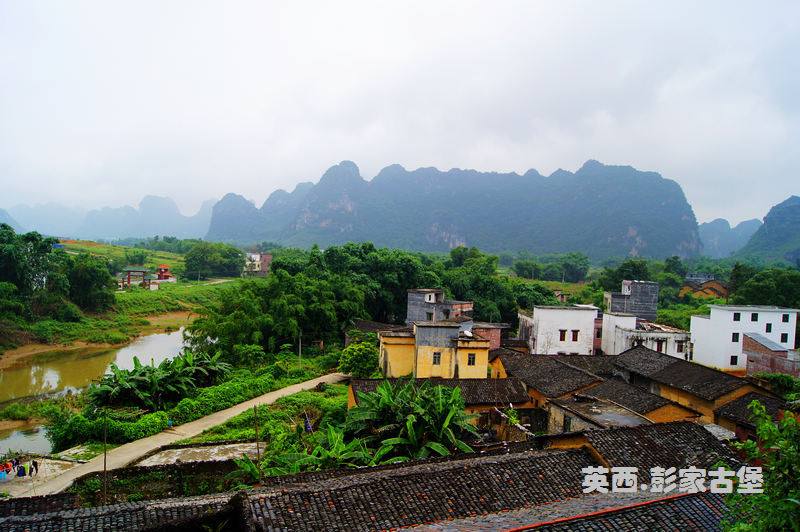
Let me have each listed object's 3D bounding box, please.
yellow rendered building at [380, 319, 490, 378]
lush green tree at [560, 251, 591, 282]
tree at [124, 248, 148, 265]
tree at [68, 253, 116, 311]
[{"bbox_3d":[4.310,10.966,76.000,13.300,7.400,8.500,2,4,6],"label":"yellow rendered building"},{"bbox_3d":[67.331,0.767,230.000,11.200,11.700,10.500,2,4,0],"label":"lush green tree"},{"bbox_3d":[-90.104,-1.539,205.000,7.500,8.800,7.500,2,4,0],"label":"tree"},{"bbox_3d":[-64.627,3.205,125.998,10.000,11.850,9.000,2,3,0],"label":"tree"}]

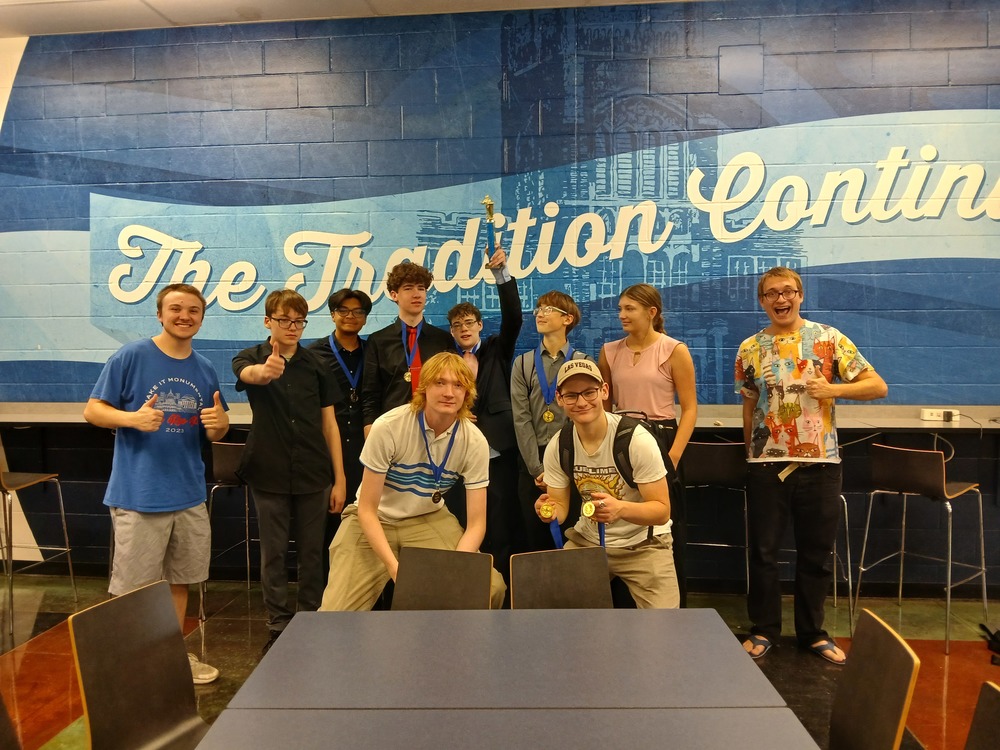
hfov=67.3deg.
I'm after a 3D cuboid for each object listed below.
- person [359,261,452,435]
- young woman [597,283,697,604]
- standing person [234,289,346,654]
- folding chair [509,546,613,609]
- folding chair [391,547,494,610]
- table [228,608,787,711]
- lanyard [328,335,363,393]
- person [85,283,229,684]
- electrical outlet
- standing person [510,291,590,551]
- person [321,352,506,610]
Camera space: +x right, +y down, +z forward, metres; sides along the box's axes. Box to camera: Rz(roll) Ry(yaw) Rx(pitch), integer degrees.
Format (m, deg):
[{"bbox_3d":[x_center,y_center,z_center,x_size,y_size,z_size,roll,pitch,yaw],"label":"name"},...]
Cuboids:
[{"bbox_3d":[-0.435,0.382,3.530,0.480,1.810,0.320,0,2,-3],"label":"person"},{"bbox_3d":[0.689,0.432,3.530,0.470,1.700,0.330,0,2,14],"label":"young woman"},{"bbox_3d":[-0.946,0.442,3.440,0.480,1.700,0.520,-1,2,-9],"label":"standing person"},{"bbox_3d":[0.246,0.938,2.093,0.450,0.790,0.510,-1,2,-16],"label":"folding chair"},{"bbox_3d":[-0.225,0.940,2.093,0.450,0.790,0.510,0,2,16],"label":"folding chair"},{"bbox_3d":[0.016,0.979,1.695,1.054,0.737,0.533,0,2,0],"label":"table"},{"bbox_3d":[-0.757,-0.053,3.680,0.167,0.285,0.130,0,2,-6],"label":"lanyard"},{"bbox_3d":[-1.455,0.458,3.190,0.580,1.690,0.430,-1,2,-11],"label":"person"},{"bbox_3d":[2.373,0.219,4.050,0.210,0.063,0.060,0,2,5],"label":"electrical outlet"},{"bbox_3d":[0.249,0.436,3.630,0.430,1.690,0.320,0,2,6],"label":"standing person"},{"bbox_3d":[-0.349,0.609,3.030,0.700,1.390,0.600,0,2,-6],"label":"person"}]

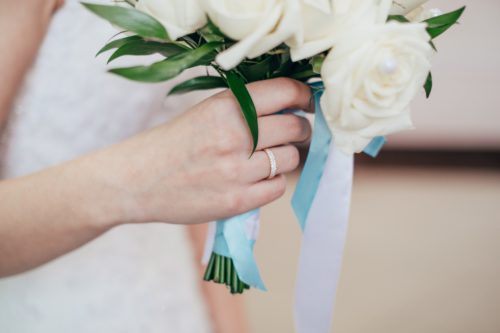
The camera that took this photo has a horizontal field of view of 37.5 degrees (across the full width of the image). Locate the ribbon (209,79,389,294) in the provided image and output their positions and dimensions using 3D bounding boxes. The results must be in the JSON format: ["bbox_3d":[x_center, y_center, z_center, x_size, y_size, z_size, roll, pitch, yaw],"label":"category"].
[{"bbox_3d":[0.032,0.014,0.490,0.113,0.138,0.055,0,7,0],"label":"ribbon"}]

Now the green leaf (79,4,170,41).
[{"bbox_3d":[-0.080,-0.096,0.475,0.066,0.015,0.020,23,0,-18],"label":"green leaf"}]

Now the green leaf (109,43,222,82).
[{"bbox_3d":[-0.052,-0.064,0.475,0.080,0.015,0.018,-14,0,-15],"label":"green leaf"}]

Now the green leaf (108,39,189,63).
[{"bbox_3d":[-0.067,-0.078,0.487,0.056,0.013,0.020,-6,0,-10],"label":"green leaf"}]

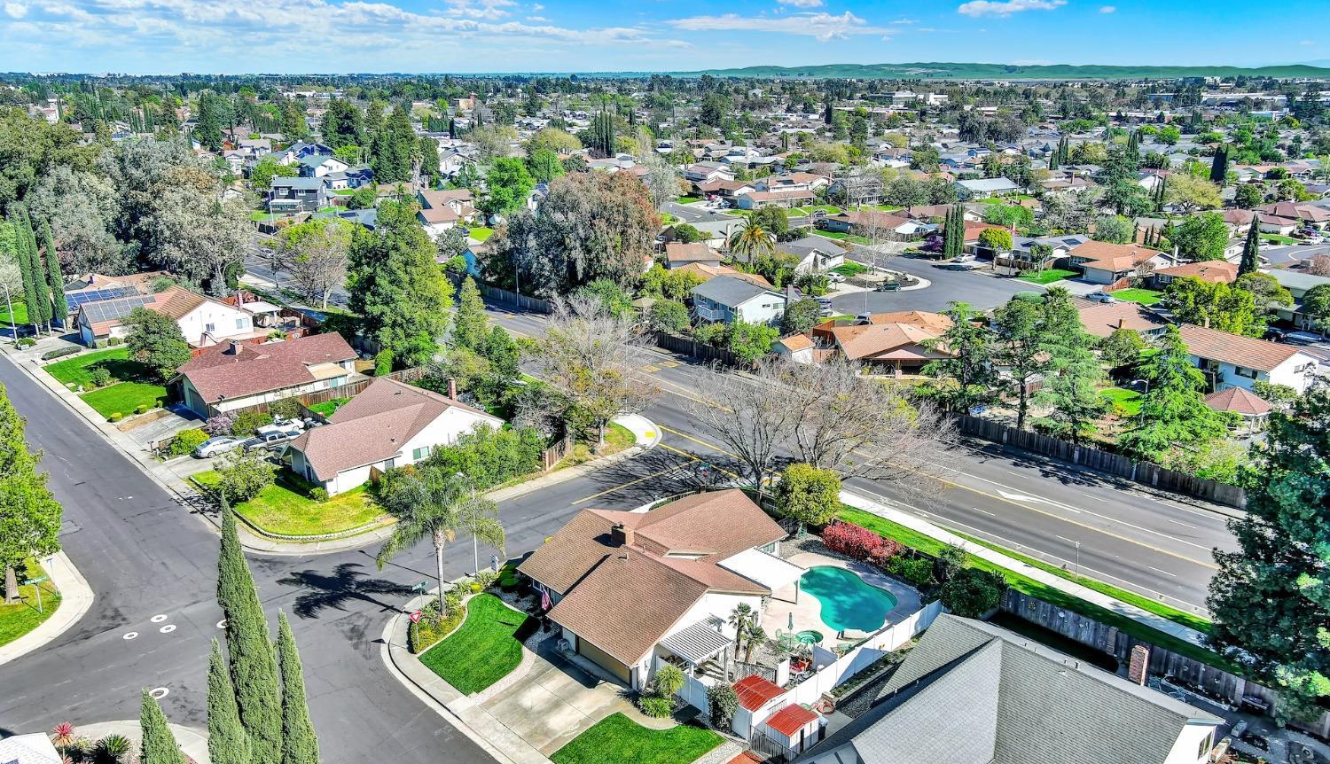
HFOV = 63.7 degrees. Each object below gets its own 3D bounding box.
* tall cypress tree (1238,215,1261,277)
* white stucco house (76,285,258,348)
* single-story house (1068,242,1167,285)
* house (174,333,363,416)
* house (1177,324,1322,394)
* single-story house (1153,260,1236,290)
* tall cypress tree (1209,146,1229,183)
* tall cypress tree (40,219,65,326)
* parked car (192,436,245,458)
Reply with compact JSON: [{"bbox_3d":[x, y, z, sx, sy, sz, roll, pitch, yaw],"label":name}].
[{"bbox_3d":[95.677,-21.075,175.646,3.800,12.700,3.800,0,16,0],"label":"tall cypress tree"},{"bbox_3d":[-69.471,-9.300,147.830,20.400,5.400,14.900,-14,21,-40],"label":"white stucco house"},{"bbox_3d":[81.278,-22.353,195.472,19.500,4.700,18.300,-8,18,-27],"label":"single-story house"},{"bbox_3d":[-44.608,-1.280,120.874,20.400,5.200,15.500,-15,22,-42],"label":"house"},{"bbox_3d":[65.053,-2.097,122.297,11.300,6.300,15.100,-9,18,-28],"label":"house"},{"bbox_3d":[90.973,-17.258,176.666,14.500,4.800,15.500,-9,19,-29],"label":"single-story house"},{"bbox_3d":[173.408,-67.710,335.489,6.200,13.200,5.200,0,16,0],"label":"tall cypress tree"},{"bbox_3d":[-83.530,-14.457,146.224,2.000,16.000,2.000,0,16,0],"label":"tall cypress tree"},{"bbox_3d":[-42.100,6.023,101.955,1.820,1.460,4.650,15,22,42],"label":"parked car"}]

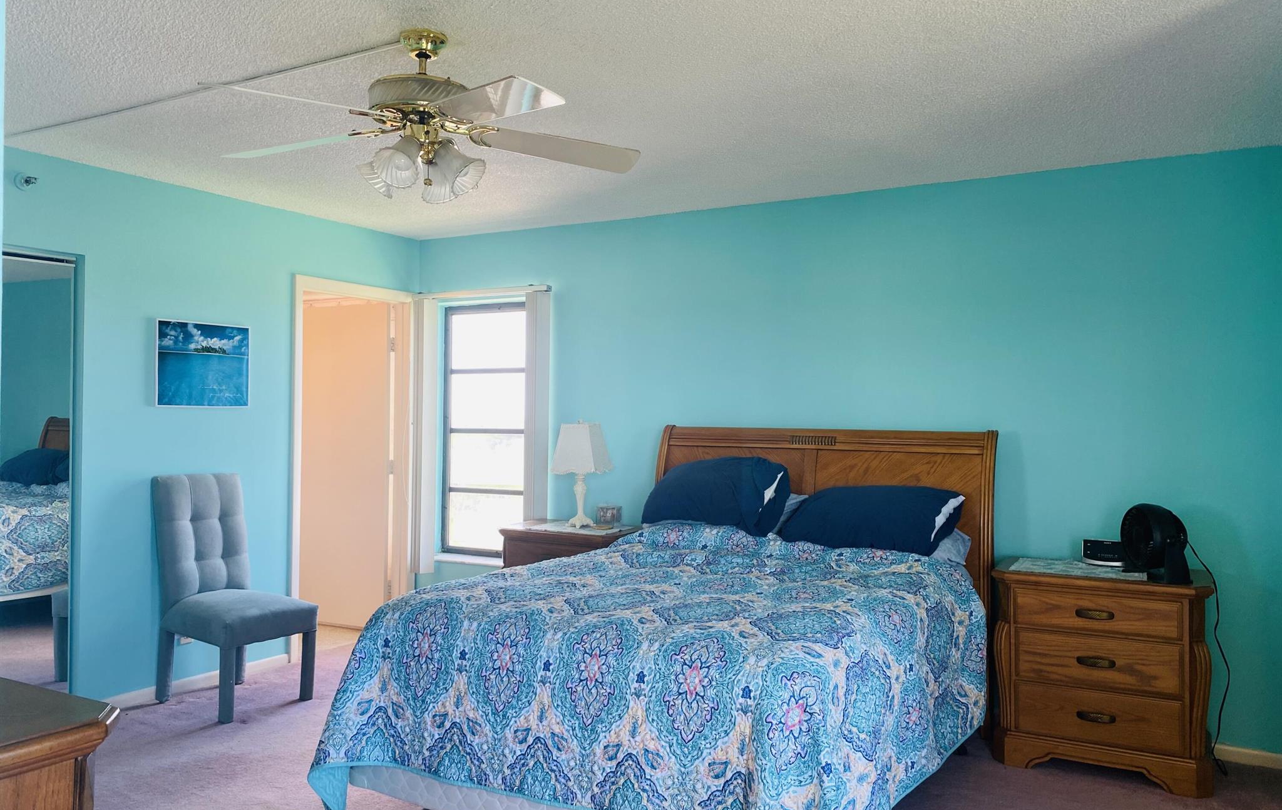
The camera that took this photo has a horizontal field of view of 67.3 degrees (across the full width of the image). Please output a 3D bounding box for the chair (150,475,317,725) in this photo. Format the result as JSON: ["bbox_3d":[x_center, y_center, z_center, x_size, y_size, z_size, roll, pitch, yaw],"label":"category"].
[{"bbox_3d":[-1.905,0.858,4.505,0.630,1.035,0.455,0,-1,35],"label":"chair"}]

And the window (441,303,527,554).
[{"bbox_3d":[-0.954,0.147,5.903,0.655,1.512,0.080,0,-1,30],"label":"window"}]

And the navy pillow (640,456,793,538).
[{"bbox_3d":[0.343,0.413,4.476,0.660,0.180,0.430,0,35,30],"label":"navy pillow"}]

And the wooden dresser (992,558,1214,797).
[{"bbox_3d":[1.805,1.026,3.765,0.745,0.742,0.490,0,-1,30],"label":"wooden dresser"}]

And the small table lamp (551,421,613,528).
[{"bbox_3d":[-0.312,0.373,5.121,0.254,0.560,0.254,0,-1,19],"label":"small table lamp"}]

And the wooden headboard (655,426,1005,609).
[{"bbox_3d":[0.800,0.752,4.518,1.610,1.290,0.220,0,-1,30],"label":"wooden headboard"}]

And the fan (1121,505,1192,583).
[{"bbox_3d":[1.940,0.515,3.642,0.180,0.280,0.250,0,-1,3],"label":"fan"}]

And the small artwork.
[{"bbox_3d":[-2.161,-0.196,4.771,0.025,0.412,0.508,0,-1,30],"label":"small artwork"}]

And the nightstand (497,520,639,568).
[{"bbox_3d":[-0.312,1.023,5.008,0.735,0.742,0.500,0,-1,30],"label":"nightstand"}]

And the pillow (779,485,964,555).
[{"bbox_3d":[0.967,0.475,4.136,0.690,0.170,0.450,0,27,30],"label":"pillow"}]

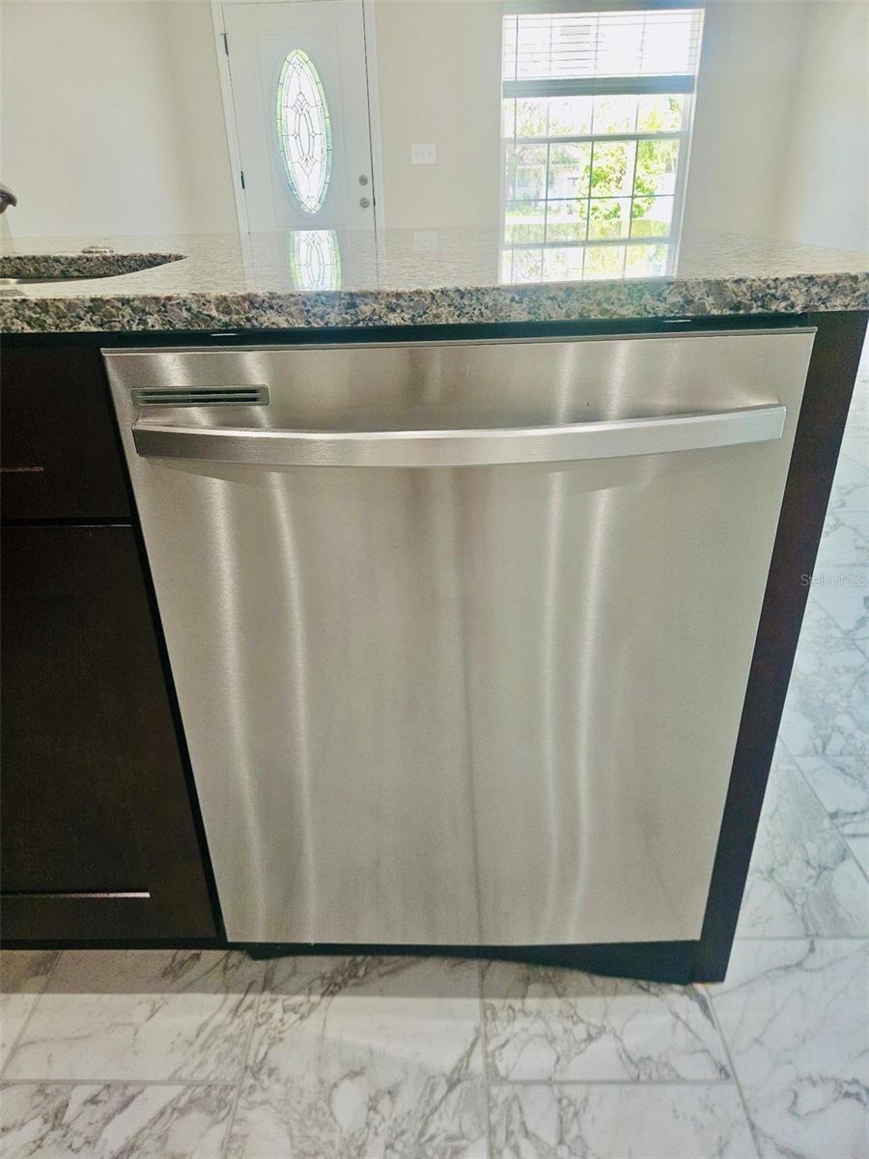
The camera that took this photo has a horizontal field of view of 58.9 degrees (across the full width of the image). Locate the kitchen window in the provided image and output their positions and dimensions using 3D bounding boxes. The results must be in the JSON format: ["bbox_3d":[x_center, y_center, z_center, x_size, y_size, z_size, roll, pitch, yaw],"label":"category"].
[{"bbox_3d":[1.097,-2.991,5.241,1.310,1.580,0.120,-1,27,1],"label":"kitchen window"}]

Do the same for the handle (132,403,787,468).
[{"bbox_3d":[0.018,-0.121,0.657,0.565,0.028,0.060,-1,27,1],"label":"handle"}]

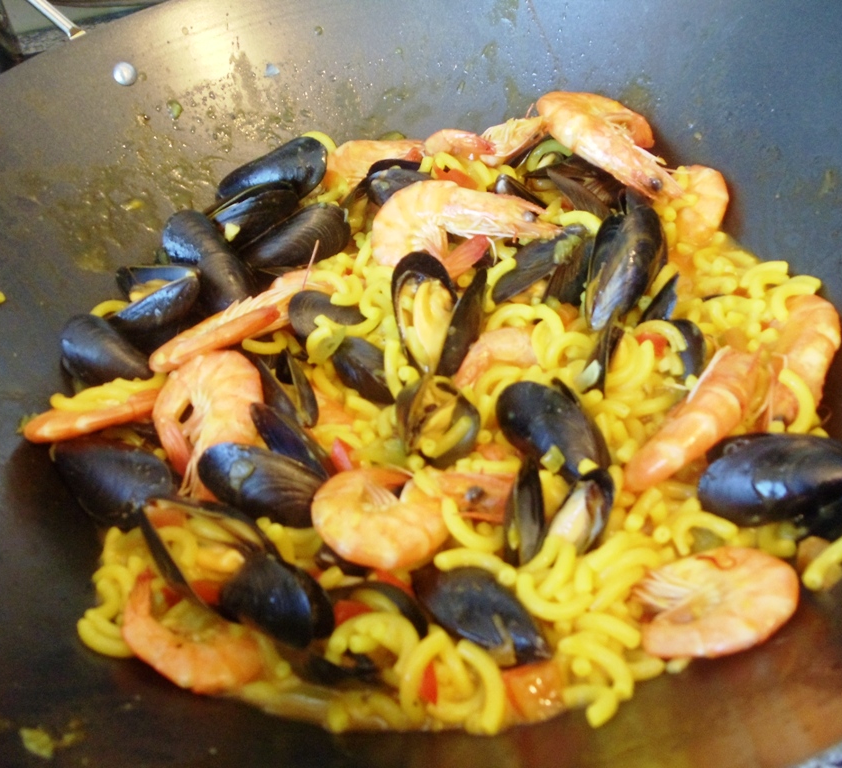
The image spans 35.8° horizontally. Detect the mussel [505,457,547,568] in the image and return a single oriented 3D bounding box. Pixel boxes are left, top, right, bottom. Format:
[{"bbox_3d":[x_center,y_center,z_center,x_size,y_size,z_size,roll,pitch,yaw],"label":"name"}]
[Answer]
[{"bbox_3d":[0.035,0.043,0.440,0.015,0.021,0.045,-2,52,8],"label":"mussel"}]

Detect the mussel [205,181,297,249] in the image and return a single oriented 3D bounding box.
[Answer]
[{"bbox_3d":[-0.076,-0.075,0.585,0.046,0.020,0.025,-28,72,-13],"label":"mussel"}]

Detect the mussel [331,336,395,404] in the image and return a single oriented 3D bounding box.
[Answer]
[{"bbox_3d":[-0.021,-0.004,0.510,0.023,0.017,0.046,-34,54,-18],"label":"mussel"}]

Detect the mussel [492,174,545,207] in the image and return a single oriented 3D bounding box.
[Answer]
[{"bbox_3d":[0.051,-0.088,0.622,0.048,0.023,0.024,25,51,15],"label":"mussel"}]

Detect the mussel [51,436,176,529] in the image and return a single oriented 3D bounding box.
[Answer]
[{"bbox_3d":[-0.115,0.036,0.485,0.054,0.022,0.028,24,53,9],"label":"mussel"}]

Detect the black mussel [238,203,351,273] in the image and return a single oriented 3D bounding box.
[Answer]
[{"bbox_3d":[-0.060,-0.070,0.625,0.056,0.023,0.029,-25,43,-6],"label":"black mussel"}]

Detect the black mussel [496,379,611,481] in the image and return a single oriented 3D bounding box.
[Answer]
[{"bbox_3d":[0.049,0.019,0.498,0.030,0.024,0.057,-34,58,-24],"label":"black mussel"}]

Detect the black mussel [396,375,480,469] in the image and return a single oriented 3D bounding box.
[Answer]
[{"bbox_3d":[0.005,0.015,0.522,0.034,0.025,0.047,6,50,19],"label":"black mussel"}]

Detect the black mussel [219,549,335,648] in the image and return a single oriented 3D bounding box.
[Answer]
[{"bbox_3d":[-0.051,0.075,0.466,0.034,0.025,0.049,-33,69,-23],"label":"black mussel"}]

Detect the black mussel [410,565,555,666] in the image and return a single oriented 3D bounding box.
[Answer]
[{"bbox_3d":[0.021,0.079,0.445,0.055,0.022,0.027,29,54,25],"label":"black mussel"}]

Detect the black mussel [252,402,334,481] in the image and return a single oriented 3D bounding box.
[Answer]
[{"bbox_3d":[-0.053,0.024,0.520,0.022,0.026,0.052,-36,58,-26],"label":"black mussel"}]

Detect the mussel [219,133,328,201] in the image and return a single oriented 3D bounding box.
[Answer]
[{"bbox_3d":[-0.075,-0.107,0.655,0.059,0.023,0.029,-22,39,15],"label":"mussel"}]

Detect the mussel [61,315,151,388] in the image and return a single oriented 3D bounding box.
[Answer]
[{"bbox_3d":[-0.129,-0.014,0.535,0.045,0.022,0.027,25,59,5],"label":"mussel"}]

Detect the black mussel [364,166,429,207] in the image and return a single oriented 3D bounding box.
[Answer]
[{"bbox_3d":[-0.006,-0.094,0.640,0.050,0.023,0.028,1,43,9],"label":"black mussel"}]

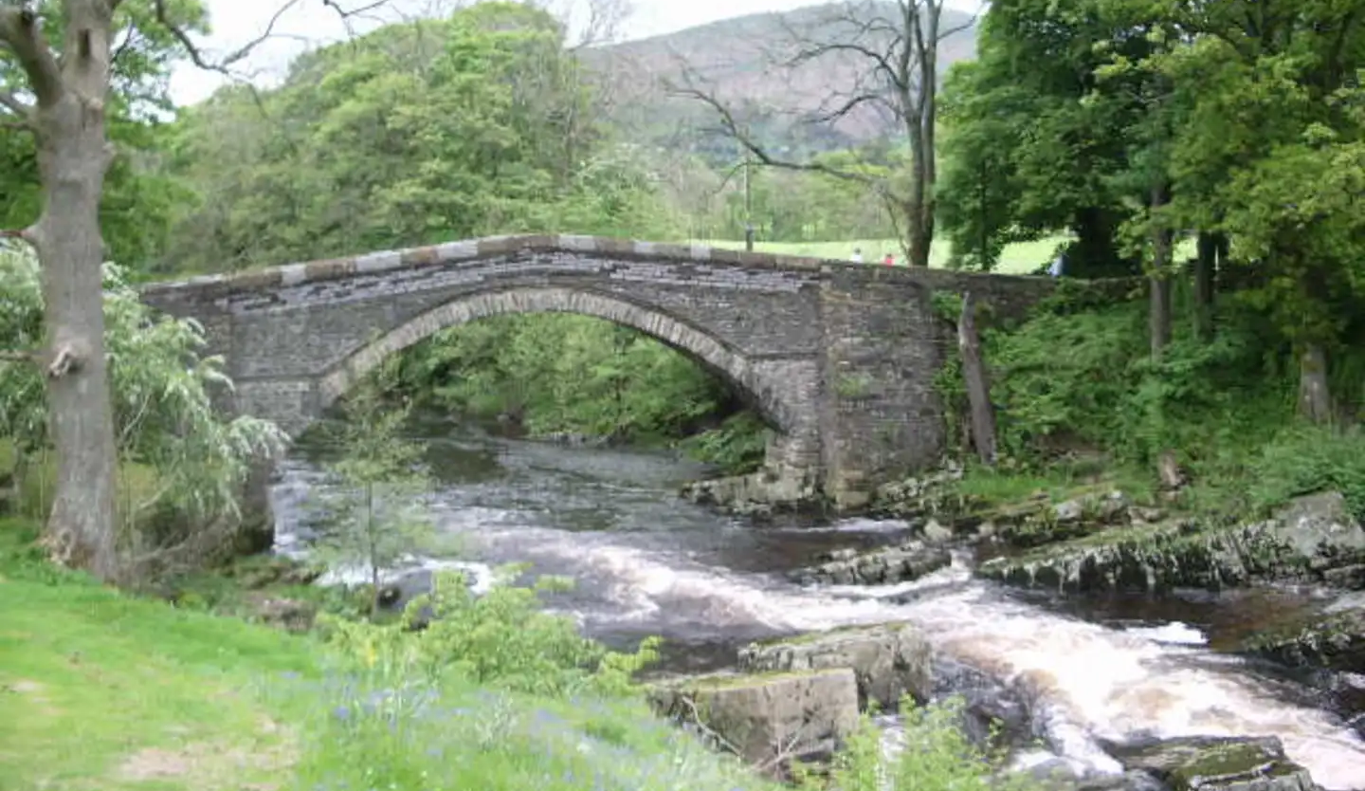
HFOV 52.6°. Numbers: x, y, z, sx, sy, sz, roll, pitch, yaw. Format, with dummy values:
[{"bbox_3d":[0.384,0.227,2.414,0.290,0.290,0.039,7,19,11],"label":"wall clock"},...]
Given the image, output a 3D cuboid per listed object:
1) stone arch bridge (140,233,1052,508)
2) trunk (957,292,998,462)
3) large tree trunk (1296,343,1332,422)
[{"bbox_3d":[-1.639,-0.496,34.767,21.877,6.827,4.200,-2,3,-14],"label":"stone arch bridge"},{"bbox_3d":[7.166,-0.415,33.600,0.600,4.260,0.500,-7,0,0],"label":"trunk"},{"bbox_3d":[14.330,-0.302,31.300,0.660,1.950,0.620,-1,3,0],"label":"large tree trunk"}]

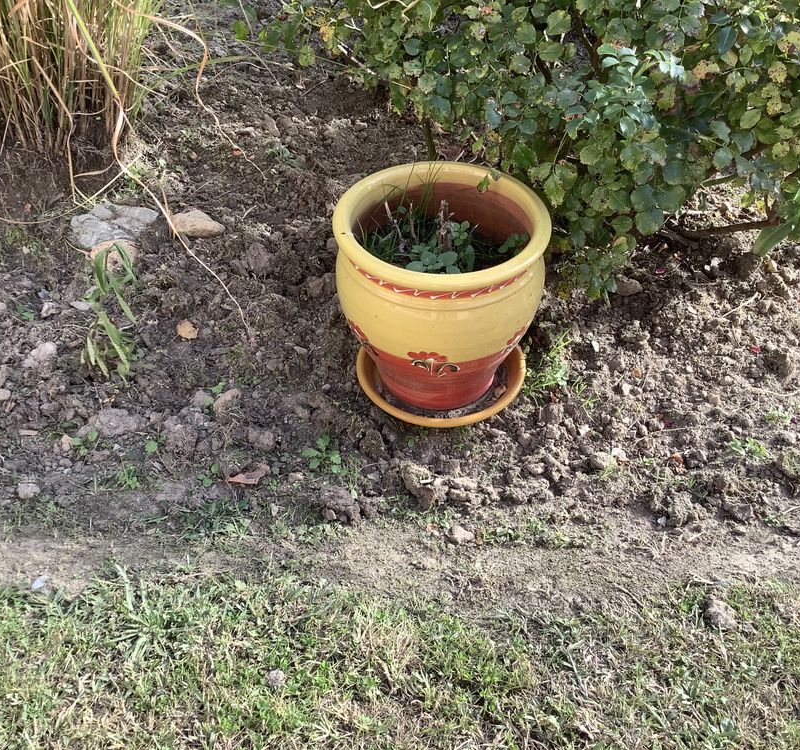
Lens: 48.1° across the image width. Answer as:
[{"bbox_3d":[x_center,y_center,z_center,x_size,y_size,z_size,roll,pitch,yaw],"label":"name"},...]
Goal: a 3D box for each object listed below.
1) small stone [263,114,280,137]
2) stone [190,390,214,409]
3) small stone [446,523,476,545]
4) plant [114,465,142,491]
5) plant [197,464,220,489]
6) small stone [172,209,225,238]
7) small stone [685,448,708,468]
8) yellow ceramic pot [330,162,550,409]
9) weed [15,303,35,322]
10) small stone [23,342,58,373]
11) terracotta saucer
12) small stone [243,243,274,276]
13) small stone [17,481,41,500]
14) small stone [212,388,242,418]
[{"bbox_3d":[-0.373,-0.725,2.601,0.051,0.053,0.042,1,43,0],"label":"small stone"},{"bbox_3d":[-0.366,0.045,1.658,0.045,0.027,0.034,-1,42,0],"label":"stone"},{"bbox_3d":[0.098,0.251,1.420,0.048,0.029,0.036,-1,42,0],"label":"small stone"},{"bbox_3d":[-0.502,0.189,1.655,0.049,0.023,0.044,1,43,0],"label":"plant"},{"bbox_3d":[-0.356,0.187,1.664,0.043,0.019,0.045,1,43,0],"label":"plant"},{"bbox_3d":[-0.500,-0.378,2.236,0.132,0.059,0.084,1,43,0],"label":"small stone"},{"bbox_3d":[0.567,0.160,1.711,0.043,0.029,0.035,1,43,0],"label":"small stone"},{"bbox_3d":[0.071,-0.137,1.587,0.360,0.342,0.360,-1,42,0],"label":"yellow ceramic pot"},{"bbox_3d":[-0.779,-0.130,1.857,0.042,0.025,0.046,-1,42,0],"label":"weed"},{"bbox_3d":[-0.700,-0.034,1.743,0.071,0.043,0.064,-1,42,0],"label":"small stone"},{"bbox_3d":[0.073,-0.009,1.702,0.319,0.038,0.319,-1,42,0],"label":"terracotta saucer"},{"bbox_3d":[-0.334,-0.274,2.123,0.072,0.065,0.062,1,43,0],"label":"small stone"},{"bbox_3d":[-0.676,0.210,1.631,0.044,0.025,0.036,1,43,0],"label":"small stone"},{"bbox_3d":[-0.316,0.052,1.642,0.056,0.039,0.056,-1,42,0],"label":"small stone"}]

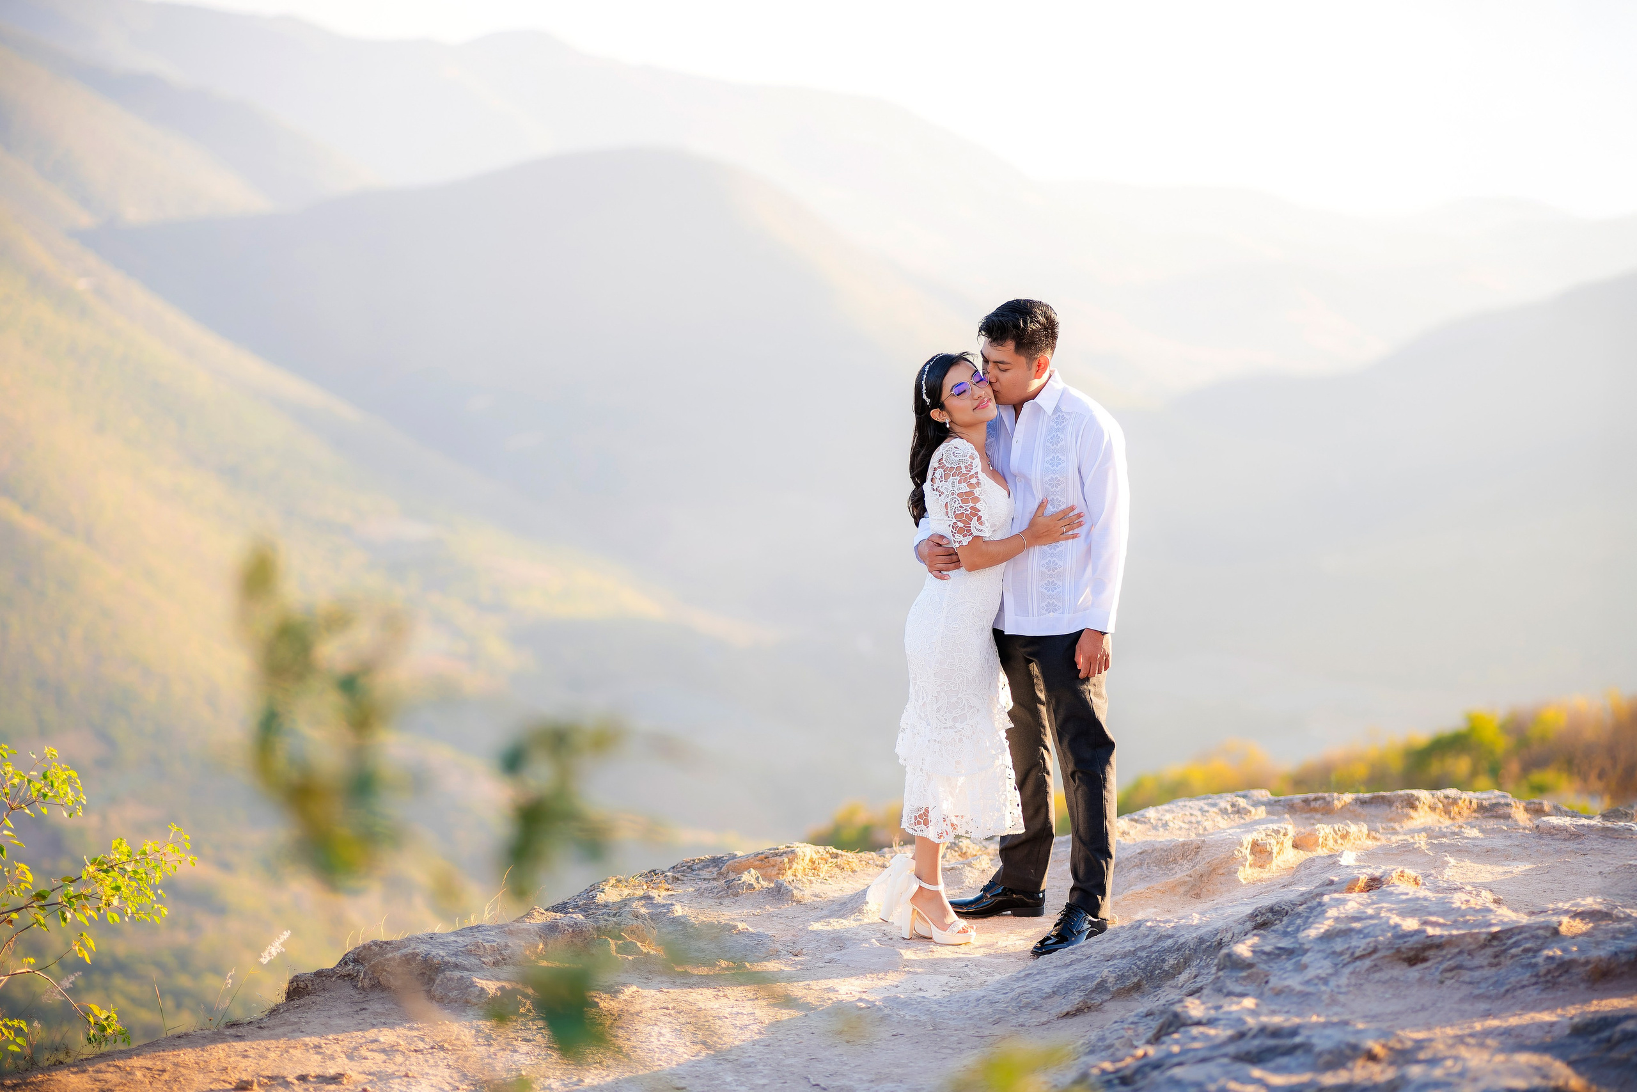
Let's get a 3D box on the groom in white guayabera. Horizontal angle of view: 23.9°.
[{"bbox_3d":[0.562,0.214,10.380,0.620,1.730,0.480,3,4,41],"label":"groom in white guayabera"}]

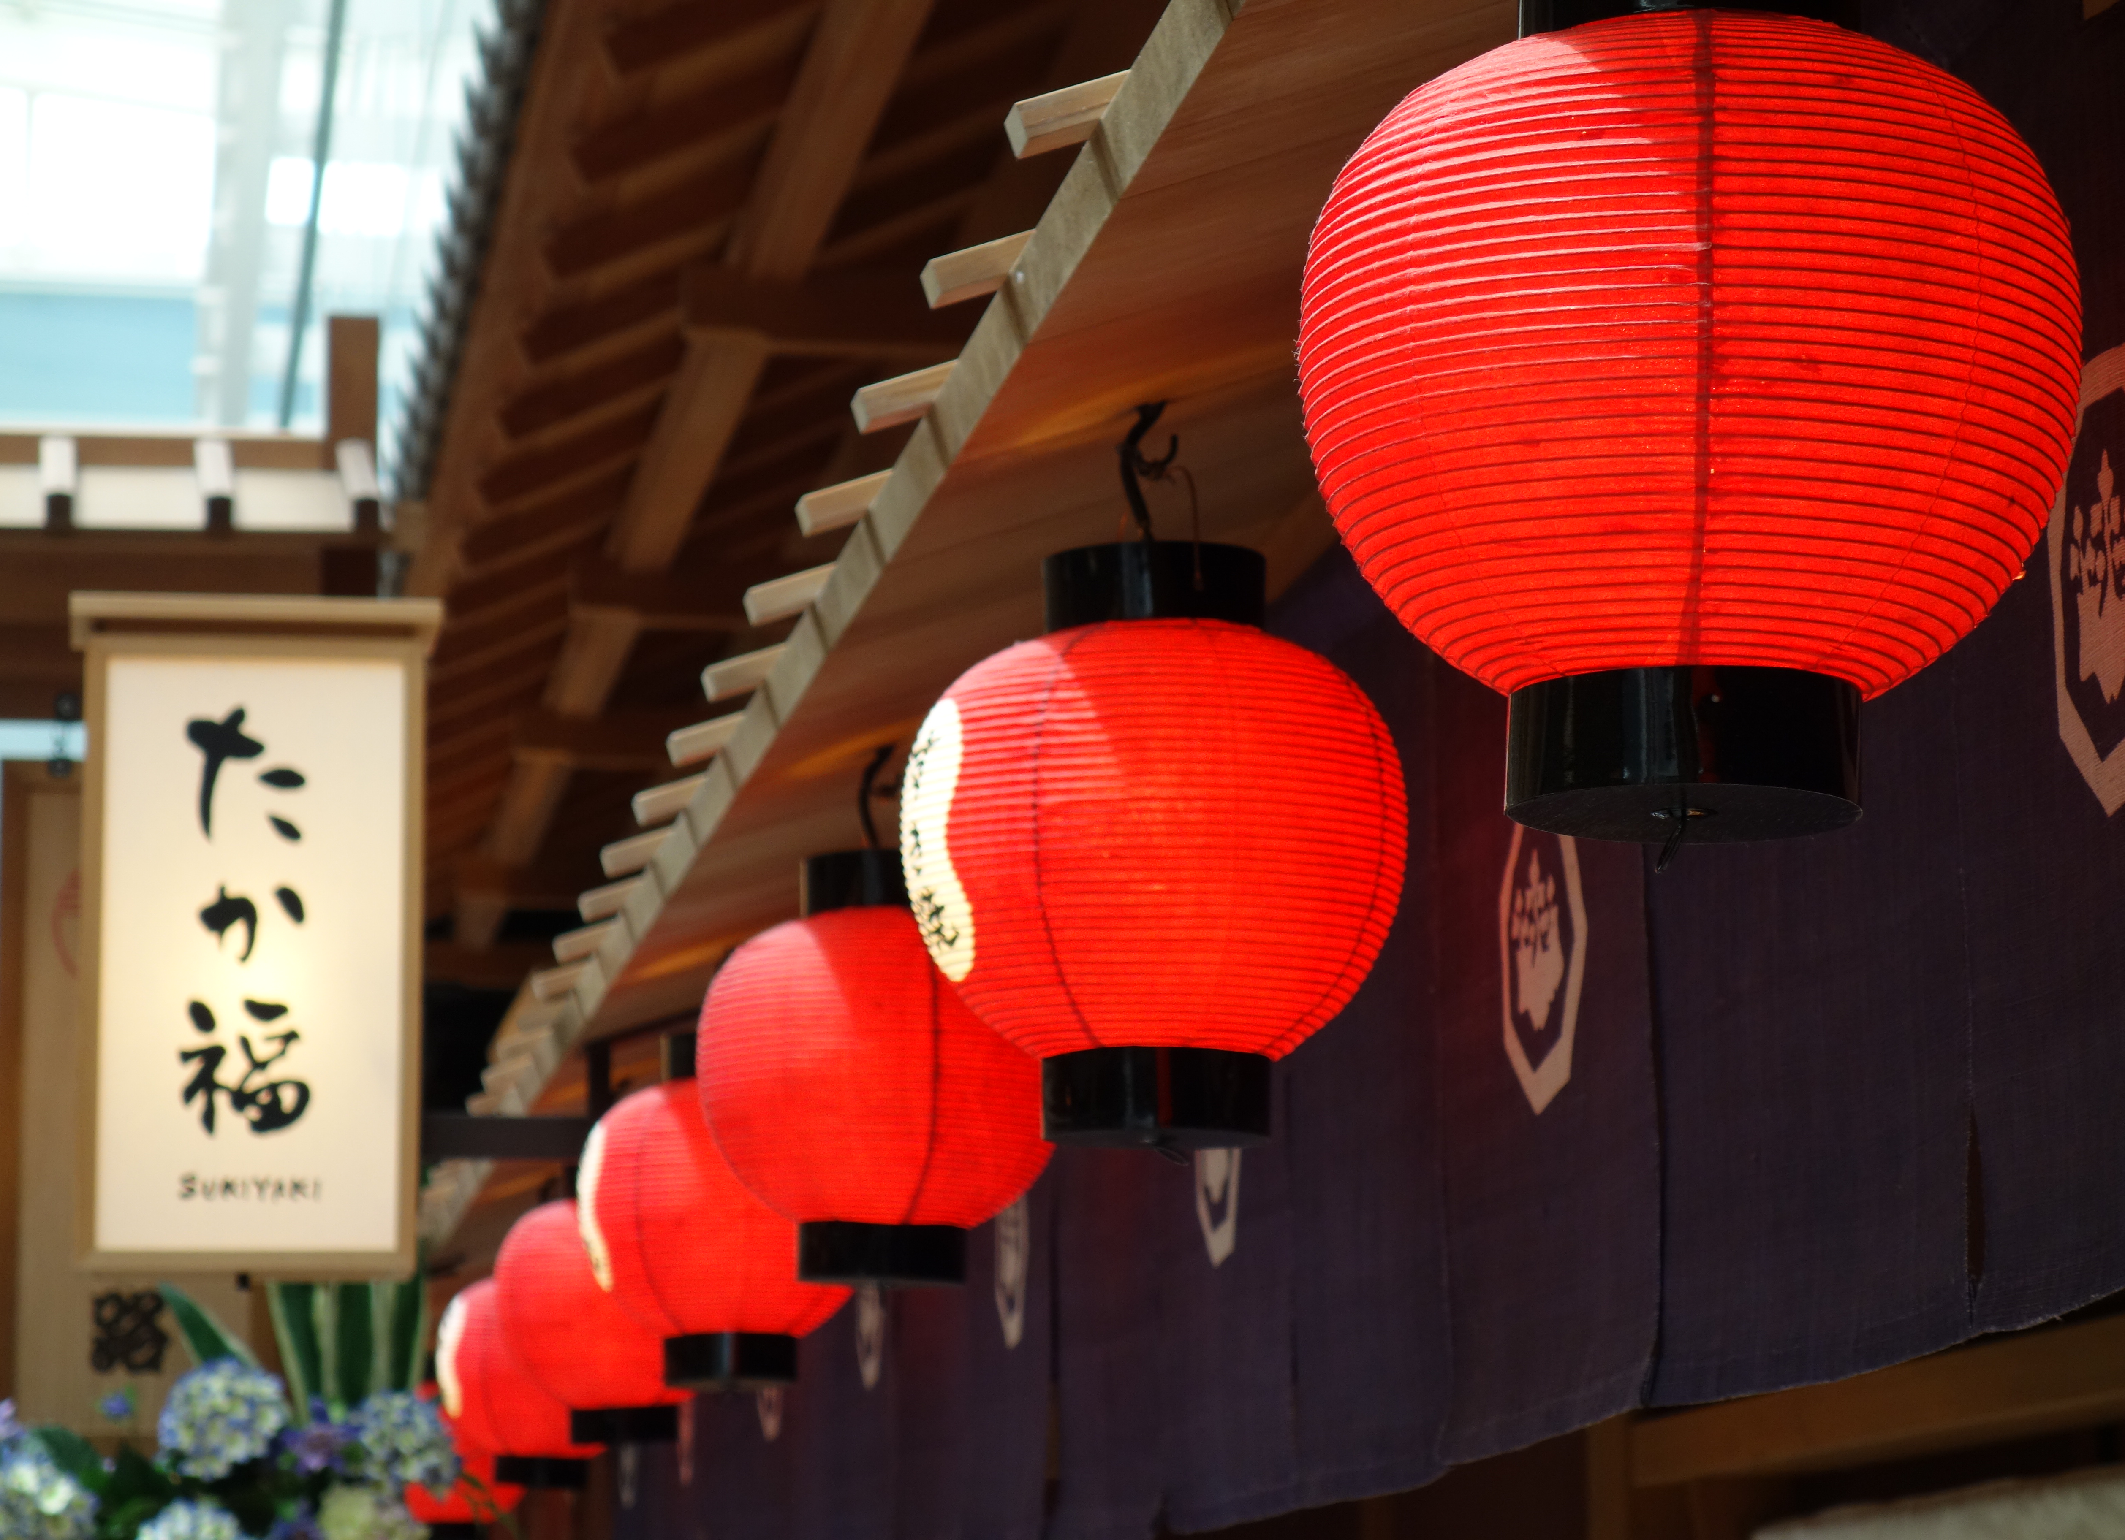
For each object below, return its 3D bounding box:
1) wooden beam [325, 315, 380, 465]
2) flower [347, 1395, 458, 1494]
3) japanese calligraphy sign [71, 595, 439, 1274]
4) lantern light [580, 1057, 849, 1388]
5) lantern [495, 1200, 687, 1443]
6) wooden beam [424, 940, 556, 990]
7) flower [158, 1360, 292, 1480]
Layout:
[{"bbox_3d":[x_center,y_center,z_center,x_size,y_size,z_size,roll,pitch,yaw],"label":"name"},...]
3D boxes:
[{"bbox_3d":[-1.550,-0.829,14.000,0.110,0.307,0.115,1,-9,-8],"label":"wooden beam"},{"bbox_3d":[-0.948,0.968,9.200,0.149,0.140,0.150,1,-9,-8],"label":"flower"},{"bbox_3d":[-1.098,0.228,8.755,0.481,0.908,0.170,1,-9,-8],"label":"japanese calligraphy sign"},{"bbox_3d":[-0.421,0.559,8.190,0.383,0.442,0.383,1,-9,-8],"label":"lantern light"},{"bbox_3d":[-0.685,0.834,10.015,0.383,0.442,0.383,1,-9,-8],"label":"lantern"},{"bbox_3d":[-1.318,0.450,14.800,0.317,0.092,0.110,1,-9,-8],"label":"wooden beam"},{"bbox_3d":[-1.201,0.933,9.200,0.188,0.161,0.180,1,-9,-8],"label":"flower"}]

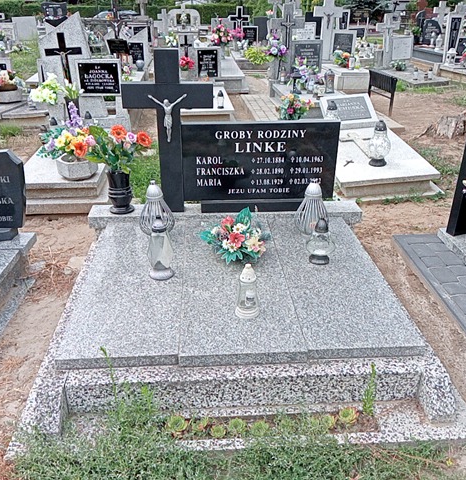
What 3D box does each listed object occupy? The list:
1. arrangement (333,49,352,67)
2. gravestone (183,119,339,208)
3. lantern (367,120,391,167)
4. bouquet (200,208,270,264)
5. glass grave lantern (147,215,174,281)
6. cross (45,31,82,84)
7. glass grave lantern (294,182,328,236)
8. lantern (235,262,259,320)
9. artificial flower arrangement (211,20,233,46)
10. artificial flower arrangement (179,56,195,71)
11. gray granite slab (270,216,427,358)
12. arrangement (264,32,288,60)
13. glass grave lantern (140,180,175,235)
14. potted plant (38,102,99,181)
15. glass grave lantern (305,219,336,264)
[{"bbox_3d":[1.742,-2.888,8.195,0.290,0.275,0.260,-1,27,-3],"label":"arrangement"},{"bbox_3d":[0.161,-0.439,3.115,0.920,0.530,0.120,-1,27,-3],"label":"gravestone"},{"bbox_3d":[1.280,-0.844,4.492,0.188,0.367,0.188,-1,25,-3],"label":"lantern"},{"bbox_3d":[0.008,-0.056,2.675,0.360,0.240,0.290,-1,27,-3],"label":"bouquet"},{"bbox_3d":[-0.375,0.035,2.683,0.135,0.333,0.135,-1,25,-3],"label":"glass grave lantern"},{"bbox_3d":[-1.515,-1.645,4.678,0.350,0.450,0.050,-3,27,-2],"label":"cross"},{"bbox_3d":[0.439,-0.195,2.891,0.190,0.300,0.190,-1,27,-3],"label":"glass grave lantern"},{"bbox_3d":[0.070,0.225,2.370,0.110,0.249,0.110,-1,25,-3],"label":"lantern"},{"bbox_3d":[-0.184,-3.611,9.048,0.380,0.420,0.350,-1,27,-3],"label":"artificial flower arrangement"},{"bbox_3d":[-0.799,-3.087,9.055,0.280,0.260,0.240,-1,25,-3],"label":"artificial flower arrangement"},{"bbox_3d":[0.522,0.178,2.823,0.499,0.048,1.424,-1,25,-3],"label":"gray granite slab"},{"bbox_3d":[0.608,-2.764,7.396,0.345,0.390,0.320,-1,27,-3],"label":"arrangement"},{"bbox_3d":[-0.481,-0.207,3.213,0.216,0.327,0.216,-1,25,-3],"label":"glass grave lantern"},{"bbox_3d":[-1.138,-0.706,3.673,0.410,0.490,0.360,-1,27,-3],"label":"potted plant"},{"bbox_3d":[0.485,0.003,2.849,0.159,0.250,0.159,-1,25,-3],"label":"glass grave lantern"}]

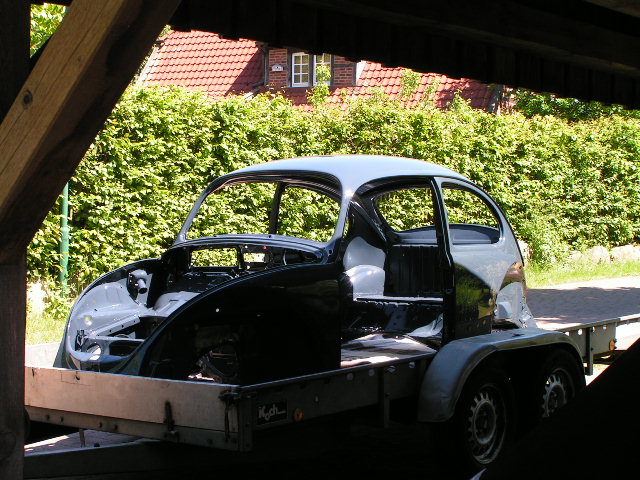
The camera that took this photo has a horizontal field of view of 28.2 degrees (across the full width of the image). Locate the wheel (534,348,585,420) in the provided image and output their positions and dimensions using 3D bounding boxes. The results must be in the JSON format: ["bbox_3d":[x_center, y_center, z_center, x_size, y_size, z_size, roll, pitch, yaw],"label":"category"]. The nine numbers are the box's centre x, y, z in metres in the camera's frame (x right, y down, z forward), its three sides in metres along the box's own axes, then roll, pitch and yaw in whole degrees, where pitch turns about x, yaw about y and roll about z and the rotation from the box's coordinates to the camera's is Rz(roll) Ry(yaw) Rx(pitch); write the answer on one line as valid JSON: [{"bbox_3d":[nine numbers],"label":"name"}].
[{"bbox_3d":[1.158,0.849,6.604,0.170,0.575,0.575,-1,2,41],"label":"wheel"}]

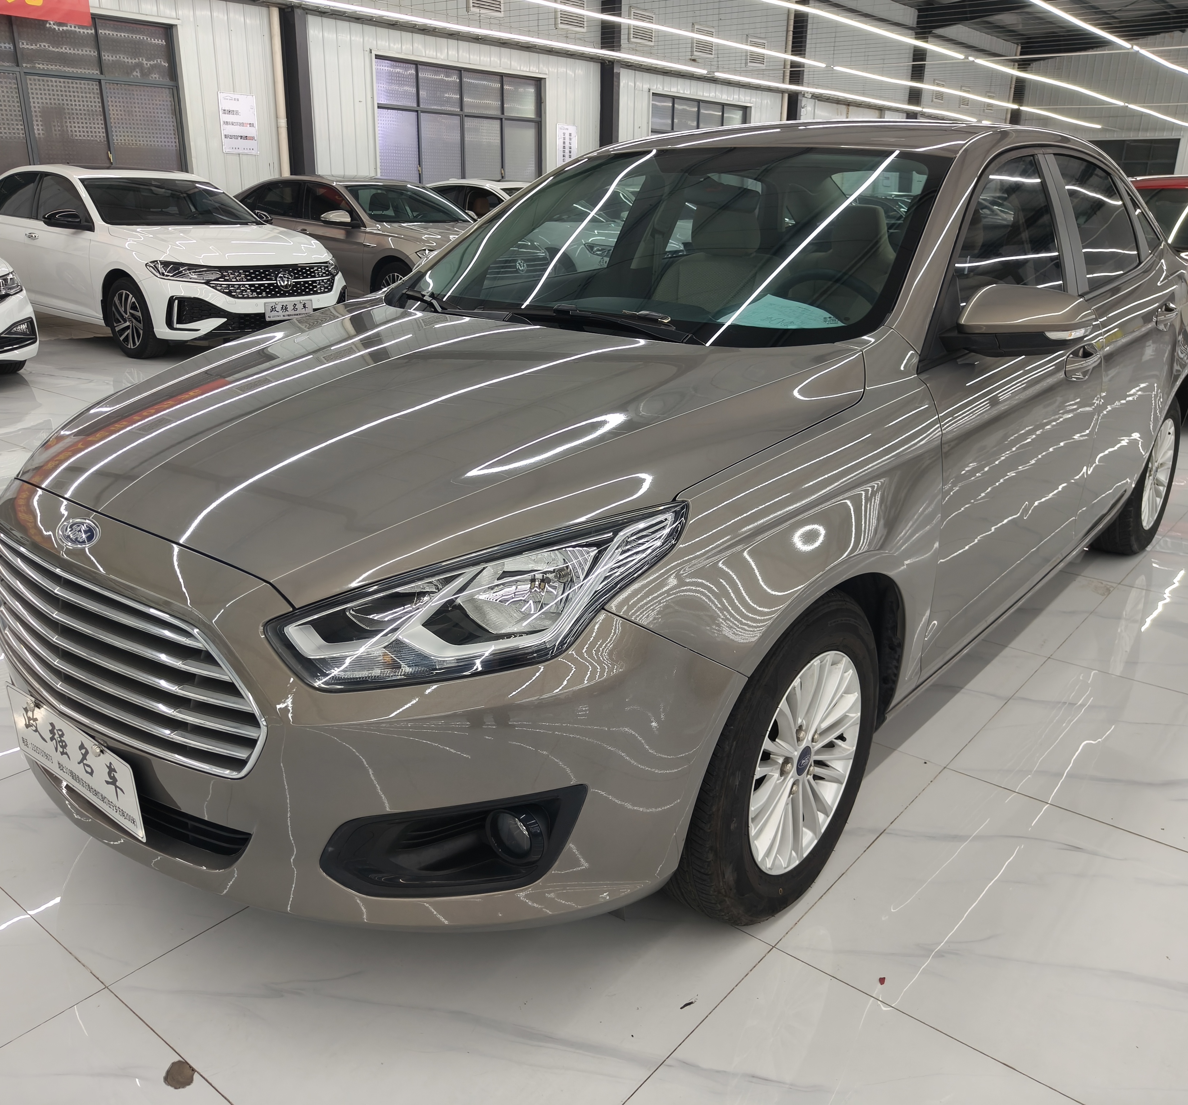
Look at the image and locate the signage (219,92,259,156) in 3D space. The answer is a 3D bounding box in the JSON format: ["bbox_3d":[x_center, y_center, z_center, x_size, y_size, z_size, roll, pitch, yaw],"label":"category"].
[{"bbox_3d":[-4.521,-5.479,13.068,0.020,0.715,0.510,15,24,36],"label":"signage"}]

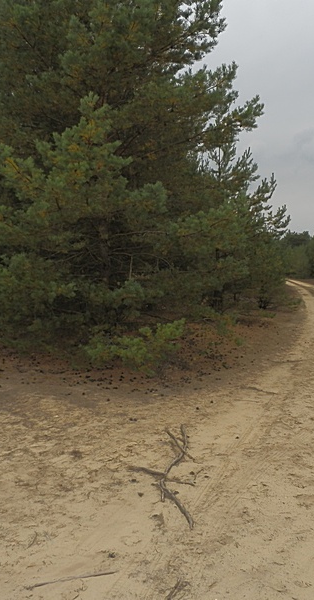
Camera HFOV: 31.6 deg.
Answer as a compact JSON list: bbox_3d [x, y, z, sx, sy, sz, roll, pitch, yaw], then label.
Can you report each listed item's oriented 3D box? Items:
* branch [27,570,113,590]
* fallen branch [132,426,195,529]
[{"bbox_3d":[-0.432,1.425,2.818,0.460,0.025,0.035,-1,4,-19],"label":"branch"},{"bbox_3d":[0.045,1.287,4.357,0.521,0.120,2.150,0,3,3],"label":"fallen branch"}]

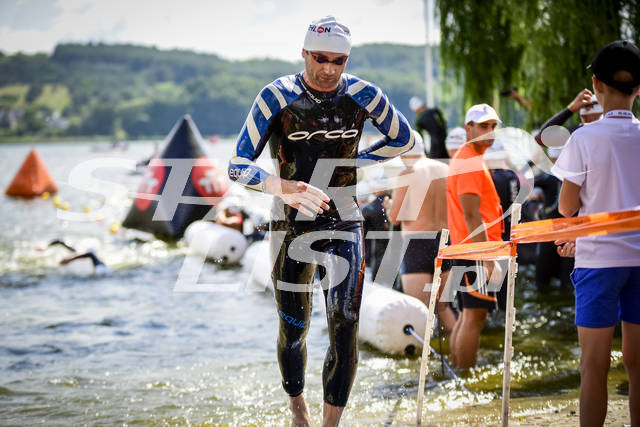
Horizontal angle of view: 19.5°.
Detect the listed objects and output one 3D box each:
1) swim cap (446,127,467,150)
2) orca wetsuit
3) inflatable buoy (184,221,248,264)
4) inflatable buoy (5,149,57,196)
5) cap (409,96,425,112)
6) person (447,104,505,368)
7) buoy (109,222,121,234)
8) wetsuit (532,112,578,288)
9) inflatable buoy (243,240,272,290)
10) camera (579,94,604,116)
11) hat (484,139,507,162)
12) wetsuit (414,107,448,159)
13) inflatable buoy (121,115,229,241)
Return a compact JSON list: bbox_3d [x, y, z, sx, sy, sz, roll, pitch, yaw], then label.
[{"bbox_3d":[1.093,-0.599,15.000,0.180,0.180,0.210,0,2,6],"label":"swim cap"},{"bbox_3d":[0.002,0.104,7.500,0.740,1.360,0.420,0,2,3],"label":"orca wetsuit"},{"bbox_3d":[-1.090,0.325,19.300,0.460,0.460,1.650,0,2,-10],"label":"inflatable buoy"},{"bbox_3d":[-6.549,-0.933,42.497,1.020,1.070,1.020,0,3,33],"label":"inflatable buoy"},{"bbox_3d":[1.215,-1.372,23.500,0.200,0.160,0.170,-30,3,0],"label":"cap"},{"bbox_3d":[0.875,0.246,10.535,0.360,1.720,0.500,0,2,9],"label":"person"},{"bbox_3d":[-2.689,0.196,24.427,0.140,0.135,0.140,-1,2,0],"label":"buoy"},{"bbox_3d":[1.772,0.097,12.700,0.650,1.550,0.400,0,2,9],"label":"wetsuit"},{"bbox_3d":[-0.270,0.494,15.200,0.460,0.460,1.650,0,2,-10],"label":"inflatable buoy"},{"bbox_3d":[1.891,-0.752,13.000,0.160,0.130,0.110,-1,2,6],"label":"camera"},{"bbox_3d":[1.284,-0.470,13.700,0.180,0.180,0.210,0,2,6],"label":"hat"},{"bbox_3d":[1.224,-0.435,20.500,0.480,1.450,0.350,-2,3,-37],"label":"wetsuit"},{"bbox_3d":[-1.742,-0.469,24.000,1.550,1.700,1.400,0,2,0],"label":"inflatable buoy"}]

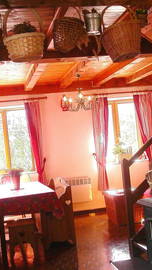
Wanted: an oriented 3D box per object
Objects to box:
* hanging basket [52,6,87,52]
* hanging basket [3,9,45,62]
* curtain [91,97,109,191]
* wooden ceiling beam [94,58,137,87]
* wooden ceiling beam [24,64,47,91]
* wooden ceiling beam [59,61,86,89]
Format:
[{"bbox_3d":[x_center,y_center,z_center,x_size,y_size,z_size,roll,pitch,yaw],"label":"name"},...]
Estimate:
[{"bbox_3d":[-0.047,-0.818,3.046,0.245,0.340,0.240,-5,-2,-11],"label":"hanging basket"},{"bbox_3d":[-0.427,-0.839,3.239,0.334,0.454,0.290,-6,-2,-12],"label":"hanging basket"},{"bbox_3d":[0.490,0.169,7.608,0.320,1.760,0.100,-5,-2,-11],"label":"curtain"},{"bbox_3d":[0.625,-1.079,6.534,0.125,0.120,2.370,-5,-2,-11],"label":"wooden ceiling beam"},{"bbox_3d":[-0.648,-0.947,6.225,0.123,0.126,2.432,-6,-2,-12],"label":"wooden ceiling beam"},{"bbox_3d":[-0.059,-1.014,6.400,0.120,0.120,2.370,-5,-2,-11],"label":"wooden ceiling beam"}]

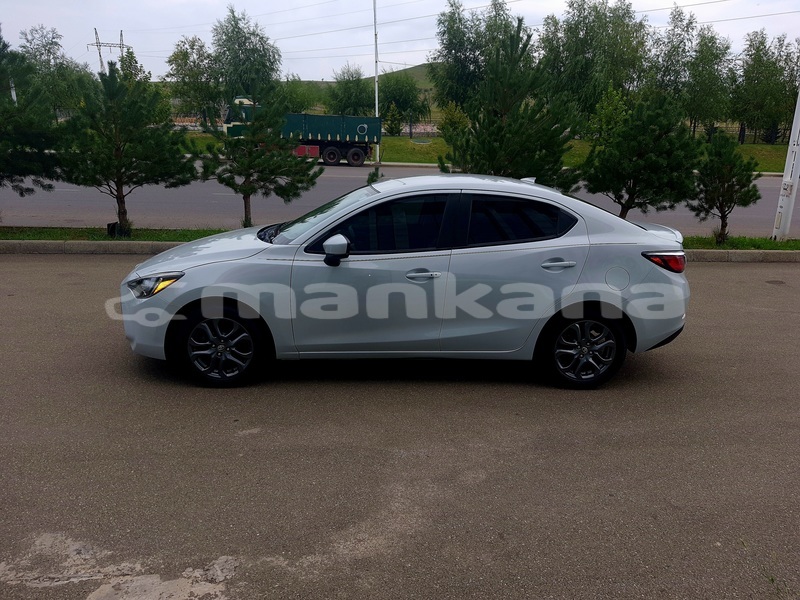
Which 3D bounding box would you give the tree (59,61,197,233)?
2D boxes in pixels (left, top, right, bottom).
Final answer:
[{"bbox_3d":[-4.140,-2.239,9.142,2.040,2.570,1.970,-6,17,-23],"label":"tree"}]

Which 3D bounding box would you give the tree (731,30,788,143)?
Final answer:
[{"bbox_3d":[24.843,-14.634,41.550,4.000,7.370,3.880,9,18,28],"label":"tree"}]

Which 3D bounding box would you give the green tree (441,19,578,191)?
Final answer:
[{"bbox_3d":[1.599,-2.441,8.873,2.010,3.150,1.910,0,15,0],"label":"green tree"}]

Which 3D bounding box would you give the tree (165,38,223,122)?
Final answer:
[{"bbox_3d":[-14.737,-15.571,43.416,4.180,6.680,3.970,0,15,0],"label":"tree"}]

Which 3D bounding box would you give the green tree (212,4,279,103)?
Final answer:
[{"bbox_3d":[-11.061,-16.724,43.626,4.900,8.640,4.660,0,15,0],"label":"green tree"}]

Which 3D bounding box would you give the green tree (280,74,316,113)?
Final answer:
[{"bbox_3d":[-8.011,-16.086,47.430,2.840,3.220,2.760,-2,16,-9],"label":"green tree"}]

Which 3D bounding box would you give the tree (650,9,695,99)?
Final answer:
[{"bbox_3d":[18.800,-15.416,41.340,3.160,8.720,3.070,7,17,22],"label":"tree"}]

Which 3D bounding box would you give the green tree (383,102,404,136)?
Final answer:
[{"bbox_3d":[-0.461,-12.798,42.635,1.560,2.310,1.480,0,15,0],"label":"green tree"}]

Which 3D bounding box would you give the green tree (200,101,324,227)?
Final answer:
[{"bbox_3d":[-2.098,-1.971,9.202,1.890,2.060,1.800,0,15,0],"label":"green tree"}]

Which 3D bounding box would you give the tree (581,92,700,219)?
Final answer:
[{"bbox_3d":[3.677,-1.998,9.196,1.780,2.230,1.730,6,17,20],"label":"tree"}]

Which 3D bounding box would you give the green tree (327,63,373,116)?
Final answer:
[{"bbox_3d":[-3.734,-15.035,44.614,3.400,4.860,3.230,0,15,0],"label":"green tree"}]

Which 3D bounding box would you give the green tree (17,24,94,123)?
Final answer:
[{"bbox_3d":[-23.744,-15.333,41.436,5.380,6.750,5.220,-8,18,-27],"label":"green tree"}]

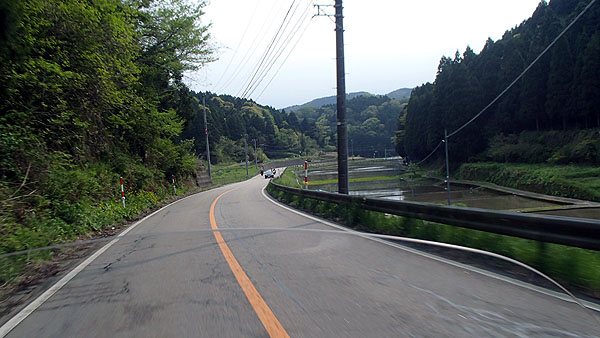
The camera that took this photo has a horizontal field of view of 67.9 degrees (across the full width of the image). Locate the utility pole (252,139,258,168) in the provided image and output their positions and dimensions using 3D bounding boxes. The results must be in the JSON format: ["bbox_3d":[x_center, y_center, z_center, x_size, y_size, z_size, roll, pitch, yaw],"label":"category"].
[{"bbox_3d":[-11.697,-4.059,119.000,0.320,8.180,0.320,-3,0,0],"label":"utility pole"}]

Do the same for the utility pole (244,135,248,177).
[{"bbox_3d":[-10.447,-2.636,88.000,0.320,8.160,0.320,-2,0,0],"label":"utility pole"}]

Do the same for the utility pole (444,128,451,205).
[{"bbox_3d":[12.459,-0.126,37.500,0.180,6.570,0.180,-2,0,0],"label":"utility pole"}]

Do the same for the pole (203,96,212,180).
[{"bbox_3d":[-10.564,-3.588,51.000,0.320,9.560,0.320,-4,0,0],"label":"pole"}]

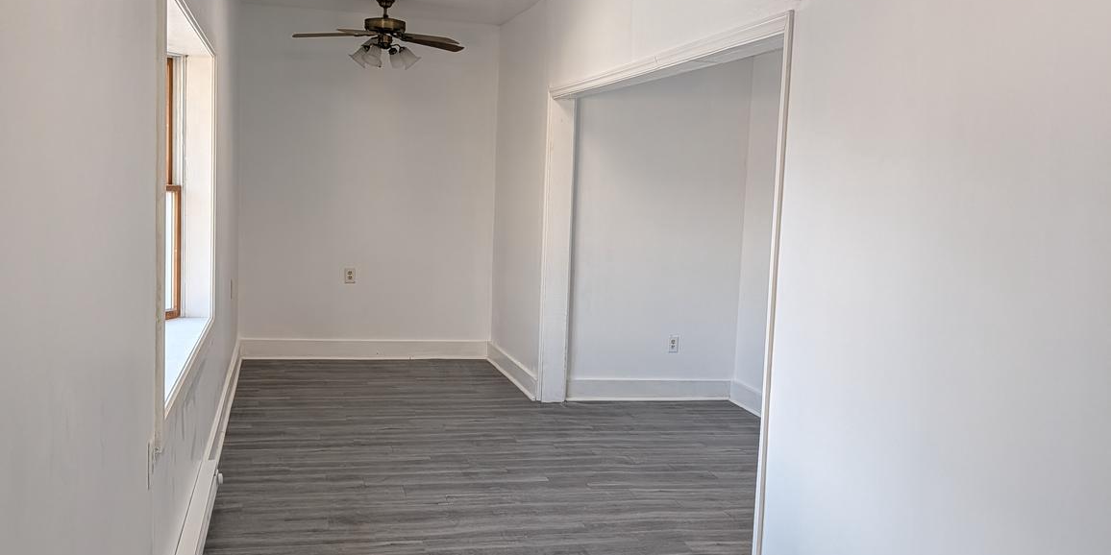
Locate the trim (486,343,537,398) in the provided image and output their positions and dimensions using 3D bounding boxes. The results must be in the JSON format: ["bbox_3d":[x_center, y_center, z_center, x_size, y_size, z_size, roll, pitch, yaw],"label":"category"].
[{"bbox_3d":[-0.340,0.672,7.721,0.030,0.169,1.571,0,6,-15],"label":"trim"}]

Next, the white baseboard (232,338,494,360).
[{"bbox_3d":[-1.501,0.580,8.237,1.951,0.169,0.030,0,6,-15],"label":"white baseboard"}]

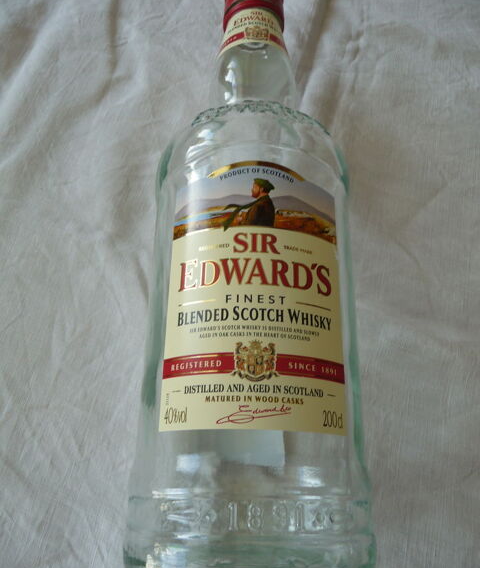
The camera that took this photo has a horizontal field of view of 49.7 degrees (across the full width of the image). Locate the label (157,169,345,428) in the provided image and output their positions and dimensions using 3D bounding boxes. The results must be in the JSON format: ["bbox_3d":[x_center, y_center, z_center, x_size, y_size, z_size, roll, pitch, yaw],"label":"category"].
[{"bbox_3d":[0.007,0.002,0.235,0.081,0.018,0.125,1,69,0],"label":"label"}]

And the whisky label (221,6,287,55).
[{"bbox_3d":[0.010,-0.154,0.344,0.051,0.051,0.033,2,69,-2],"label":"whisky label"}]

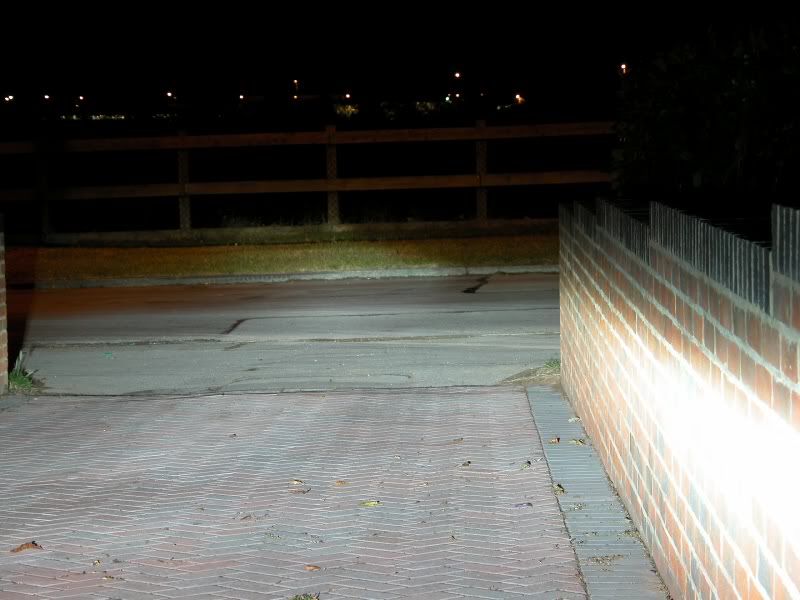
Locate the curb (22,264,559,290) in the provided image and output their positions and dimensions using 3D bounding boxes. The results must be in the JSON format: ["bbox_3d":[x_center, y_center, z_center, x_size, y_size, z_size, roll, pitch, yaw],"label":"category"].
[{"bbox_3d":[-1.074,-0.234,24.250,5.300,0.110,0.160,-2,4,0],"label":"curb"}]

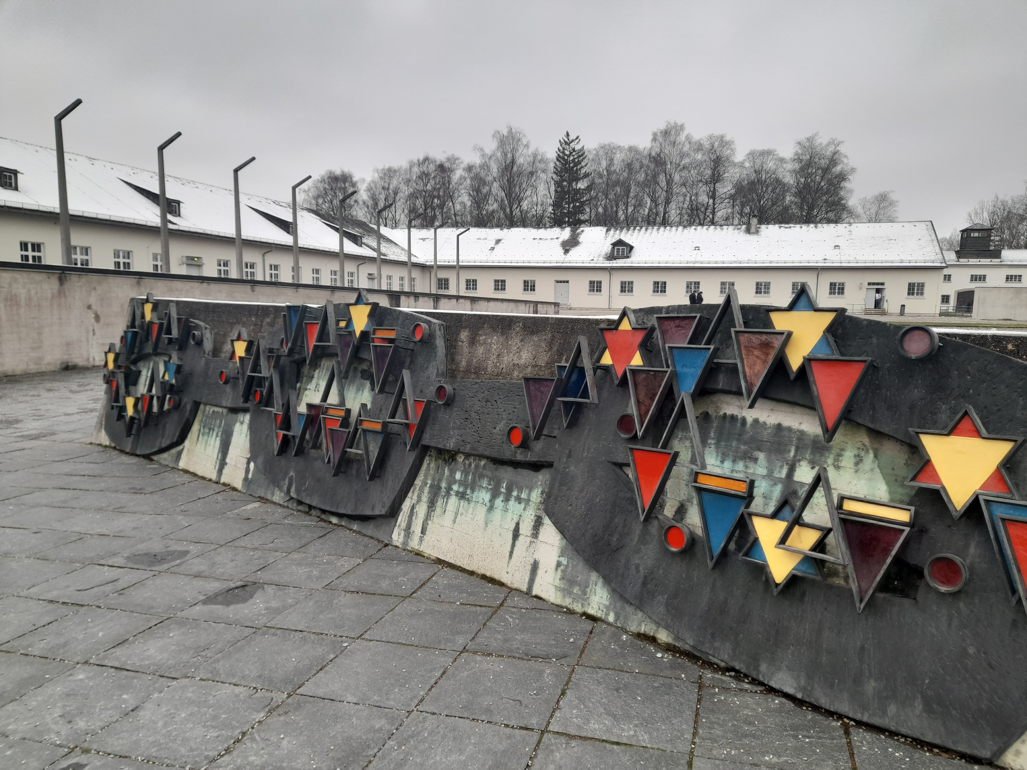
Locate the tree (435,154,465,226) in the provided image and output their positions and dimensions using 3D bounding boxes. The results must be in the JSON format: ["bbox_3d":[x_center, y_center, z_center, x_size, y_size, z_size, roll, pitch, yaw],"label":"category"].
[{"bbox_3d":[-9.491,-22.865,110.192,4.363,22.201,4.363,3,6,16],"label":"tree"}]

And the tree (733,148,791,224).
[{"bbox_3d":[35.687,-22.712,108.305,8.334,23.135,8.334,3,7,17],"label":"tree"}]

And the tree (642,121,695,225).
[{"bbox_3d":[21.257,-23.493,103.389,7.283,25.882,7.283,3,6,16],"label":"tree"}]

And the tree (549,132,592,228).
[{"bbox_3d":[8.460,-25.480,114.500,6.357,26.590,6.357,3,7,17],"label":"tree"}]

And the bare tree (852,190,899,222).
[{"bbox_3d":[55.084,-20.623,114.025,7.090,18.158,7.090,3,7,17],"label":"bare tree"}]

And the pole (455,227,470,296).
[{"bbox_3d":[-3.224,-7.523,47.605,0.772,4.997,0.230,3,6,16],"label":"pole"}]

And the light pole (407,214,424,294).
[{"bbox_3d":[-5.284,-6.864,40.457,0.864,4.981,0.230,3,6,16],"label":"light pole"}]

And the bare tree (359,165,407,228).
[{"bbox_3d":[-20.938,-24.087,119.244,7.276,22.049,7.276,3,7,17],"label":"bare tree"}]

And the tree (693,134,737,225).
[{"bbox_3d":[27.344,-22.328,102.288,6.009,23.993,6.009,3,6,16],"label":"tree"}]

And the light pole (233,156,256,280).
[{"bbox_3d":[-8.123,-4.401,22.580,0.740,4.956,0.210,3,7,17],"label":"light pole"}]

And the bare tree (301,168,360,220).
[{"bbox_3d":[-29.663,-24.288,121.230,9.606,21.793,9.606,3,7,17],"label":"bare tree"}]

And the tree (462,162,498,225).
[{"bbox_3d":[-5.075,-22.206,109.141,5.024,21.256,5.024,3,6,16],"label":"tree"}]

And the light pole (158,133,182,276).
[{"bbox_3d":[-10.495,-5.249,22.913,0.791,4.933,0.230,3,6,16],"label":"light pole"}]

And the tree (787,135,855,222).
[{"bbox_3d":[43.883,-23.490,107.415,9.518,25.079,9.518,3,7,17],"label":"tree"}]

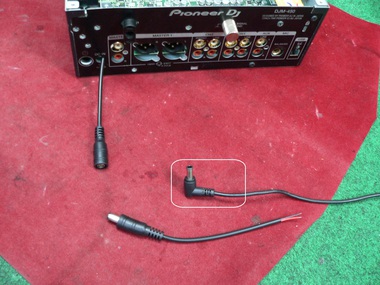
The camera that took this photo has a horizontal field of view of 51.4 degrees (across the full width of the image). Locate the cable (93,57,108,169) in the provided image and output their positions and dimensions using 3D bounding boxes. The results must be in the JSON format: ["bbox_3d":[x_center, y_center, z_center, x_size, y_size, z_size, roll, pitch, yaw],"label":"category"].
[{"bbox_3d":[-0.084,-0.029,0.371,0.013,0.026,0.109,-3,58,-10],"label":"cable"}]

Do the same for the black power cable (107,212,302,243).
[{"bbox_3d":[0.017,0.071,0.331,0.169,0.011,0.025,1,58,-8],"label":"black power cable"}]

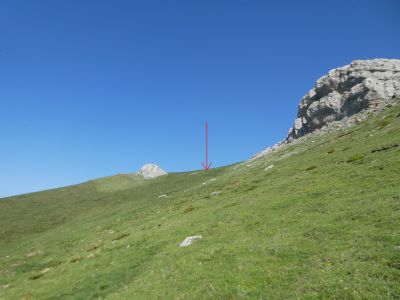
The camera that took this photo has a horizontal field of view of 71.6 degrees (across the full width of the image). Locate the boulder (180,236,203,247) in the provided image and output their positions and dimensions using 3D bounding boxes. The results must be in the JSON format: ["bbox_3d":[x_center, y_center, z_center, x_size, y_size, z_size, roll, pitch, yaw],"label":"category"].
[{"bbox_3d":[-0.199,2.152,6.500,0.500,0.200,0.360,0,-4,0],"label":"boulder"}]

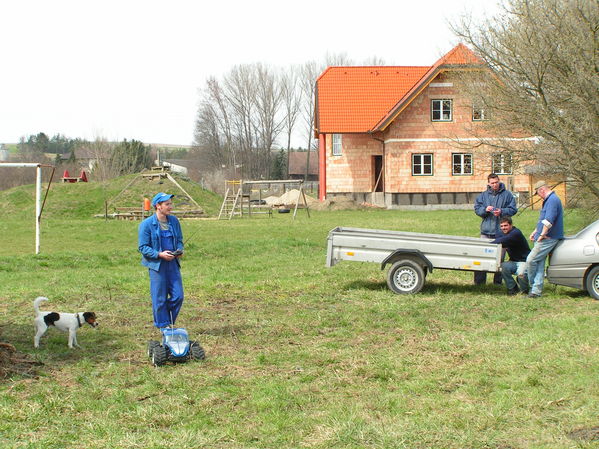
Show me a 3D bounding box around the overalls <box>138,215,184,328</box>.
[{"bbox_3d":[-1.735,0.591,17.400,0.560,1.440,0.420,-1,2,-30],"label":"overalls"}]

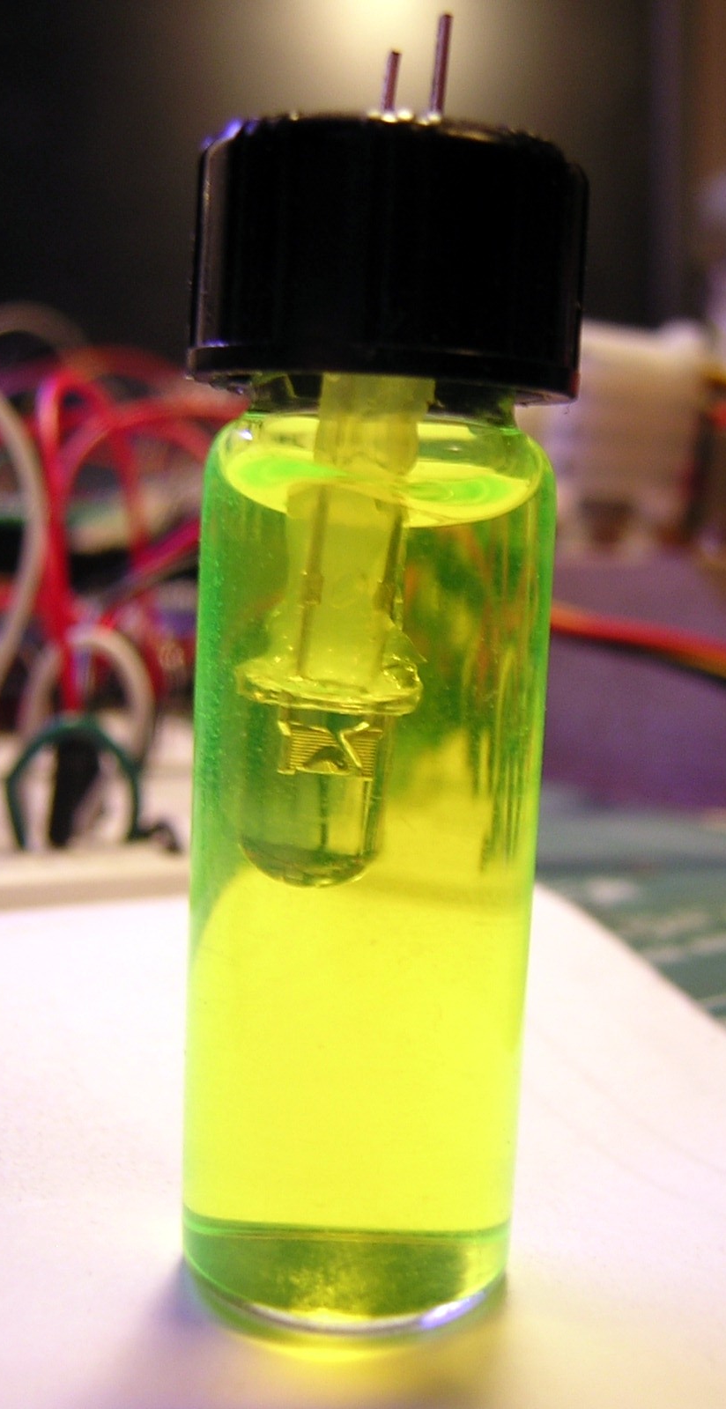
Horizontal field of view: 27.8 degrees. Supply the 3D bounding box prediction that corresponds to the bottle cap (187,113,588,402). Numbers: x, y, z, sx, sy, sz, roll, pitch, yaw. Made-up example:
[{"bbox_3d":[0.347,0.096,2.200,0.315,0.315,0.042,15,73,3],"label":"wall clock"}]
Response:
[{"bbox_3d":[0.001,-0.018,0.060,0.016,0.009,0.016,3,9,0],"label":"bottle cap"}]

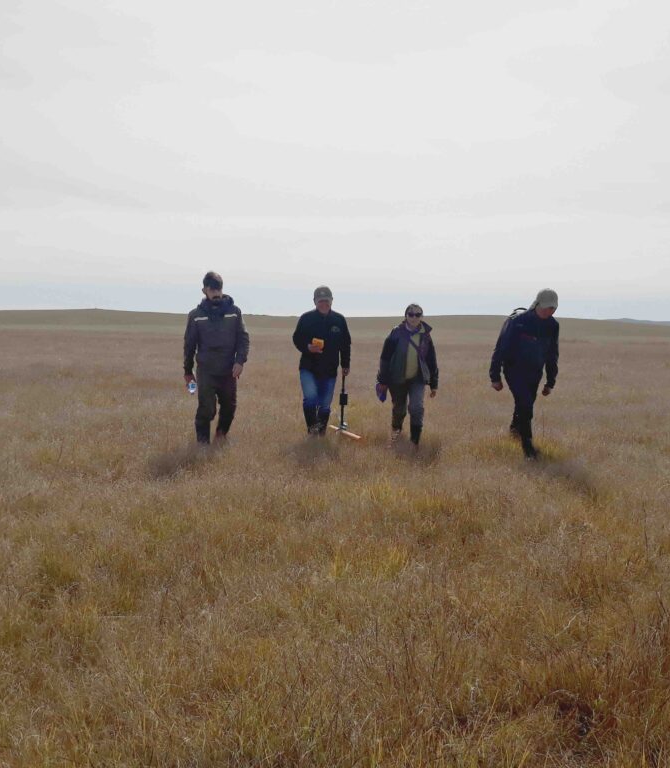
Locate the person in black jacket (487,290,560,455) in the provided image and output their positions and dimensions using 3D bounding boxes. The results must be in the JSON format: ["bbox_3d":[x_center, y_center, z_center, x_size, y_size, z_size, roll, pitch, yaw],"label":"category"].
[{"bbox_3d":[1.922,-0.096,8.100,0.640,1.720,0.750,-2,5,-20],"label":"person in black jacket"}]

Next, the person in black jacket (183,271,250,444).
[{"bbox_3d":[-1.261,-0.245,8.500,0.680,1.870,0.580,-1,4,-9],"label":"person in black jacket"}]

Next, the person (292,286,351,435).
[{"bbox_3d":[-0.144,-0.236,9.200,0.660,1.740,0.500,0,4,-3],"label":"person"}]

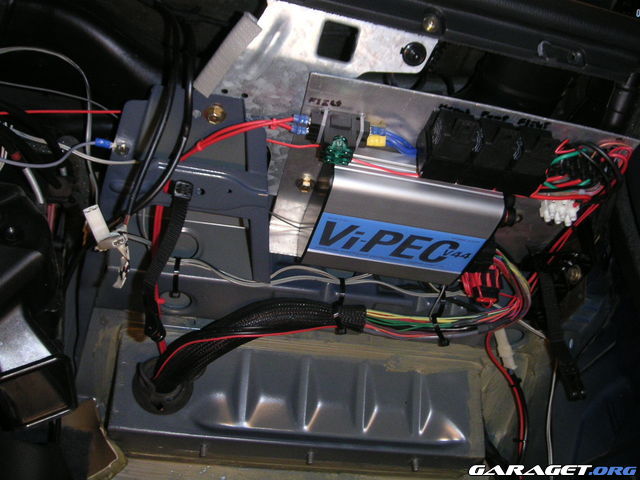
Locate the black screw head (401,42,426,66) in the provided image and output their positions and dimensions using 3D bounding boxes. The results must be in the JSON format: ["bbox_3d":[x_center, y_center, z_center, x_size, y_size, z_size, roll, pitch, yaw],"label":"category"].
[{"bbox_3d":[0.067,-0.133,0.502,0.017,0.017,0.006,6,33,-5],"label":"black screw head"}]

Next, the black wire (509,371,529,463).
[{"bbox_3d":[0.172,0.153,0.610,0.016,0.080,0.013,-5,17,0],"label":"black wire"}]

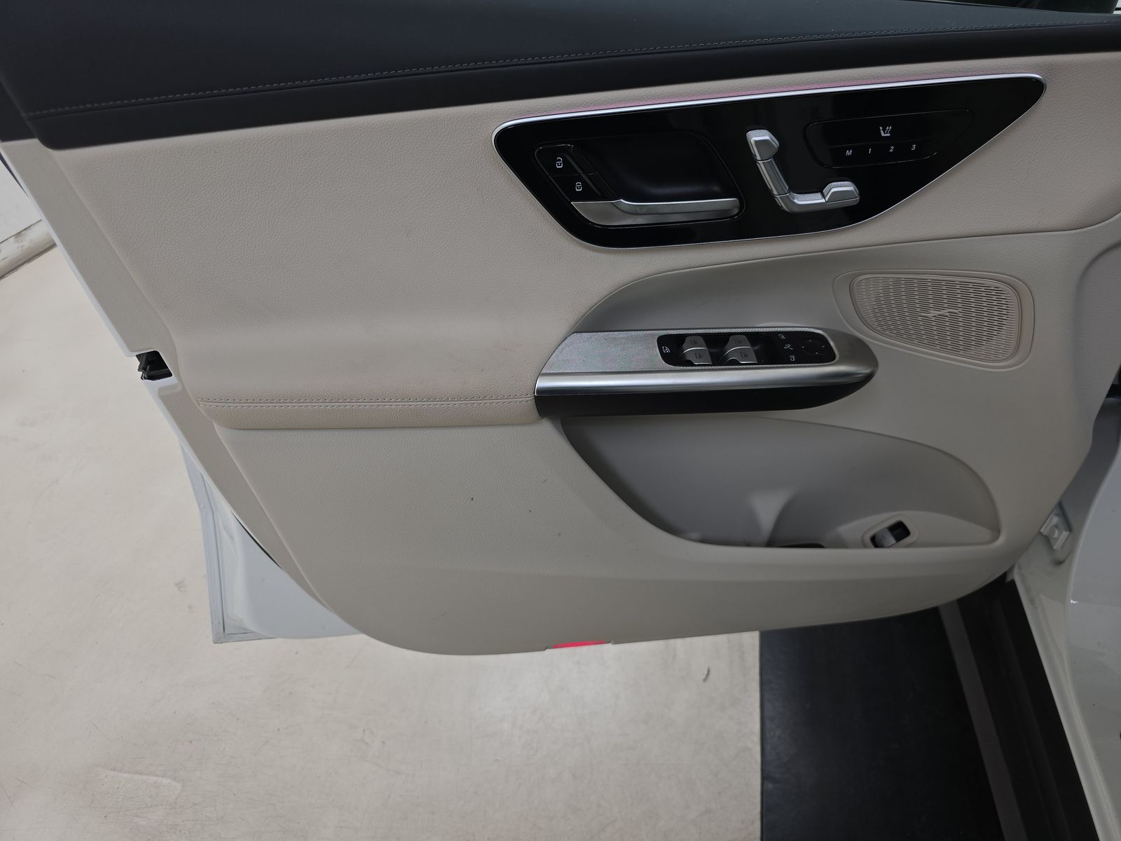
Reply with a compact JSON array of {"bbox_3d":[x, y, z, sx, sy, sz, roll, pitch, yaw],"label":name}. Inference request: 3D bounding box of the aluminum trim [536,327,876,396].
[{"bbox_3d":[0.135,-0.060,0.735,0.325,0.032,0.085,-2,33,-4],"label":"aluminum trim"}]

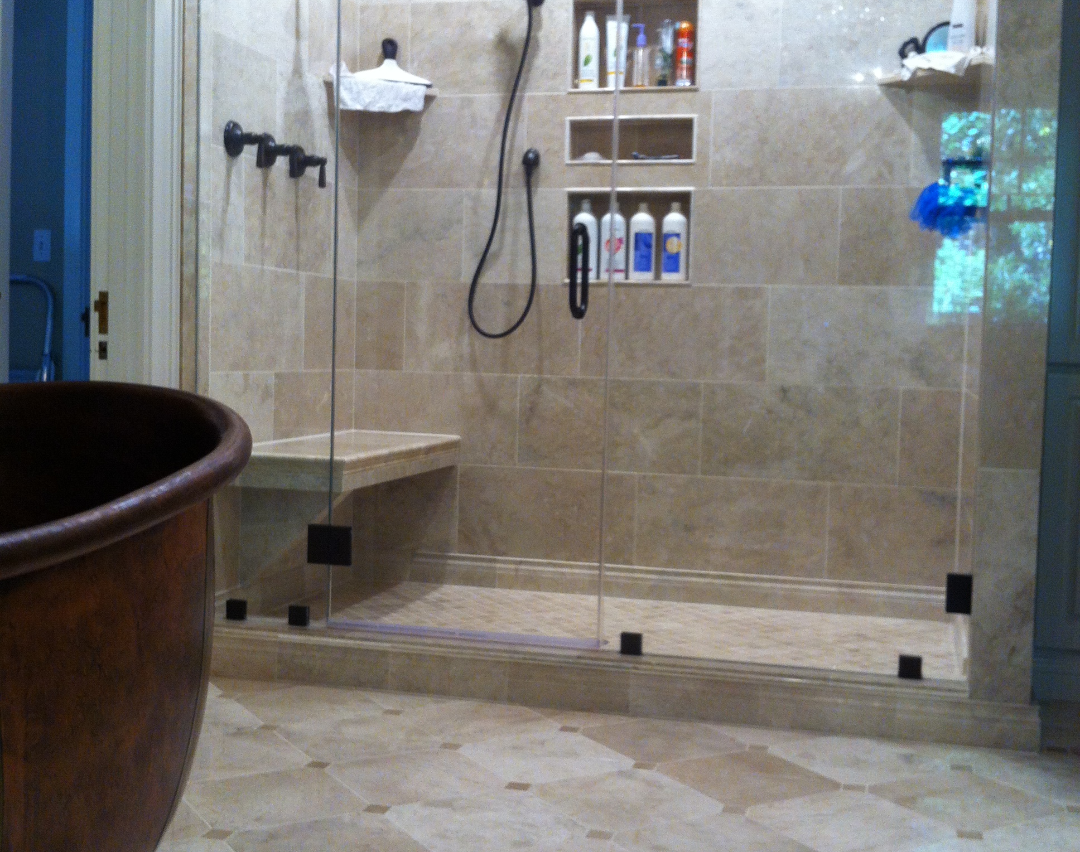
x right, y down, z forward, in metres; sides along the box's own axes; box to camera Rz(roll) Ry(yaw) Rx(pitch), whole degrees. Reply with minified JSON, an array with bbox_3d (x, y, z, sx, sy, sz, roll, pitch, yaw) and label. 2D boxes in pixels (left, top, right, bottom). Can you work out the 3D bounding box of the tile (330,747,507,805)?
[{"bbox_3d":[-0.251,0.719,2.975,0.305,0.012,0.305,-1,5,-30],"label":"tile"}]

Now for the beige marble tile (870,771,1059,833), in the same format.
[{"bbox_3d":[0.848,0.748,2.905,0.305,0.010,0.305,-1,4,-30],"label":"beige marble tile"}]

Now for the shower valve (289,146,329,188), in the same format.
[{"bbox_3d":[-0.697,-0.790,4.445,0.108,0.131,0.100,2,4,15],"label":"shower valve"}]

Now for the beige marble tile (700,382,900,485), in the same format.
[{"bbox_3d":[0.820,0.020,4.618,0.612,0.306,0.012,2,4,15],"label":"beige marble tile"}]

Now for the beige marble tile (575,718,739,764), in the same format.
[{"bbox_3d":[0.276,0.709,3.287,0.305,0.010,0.305,-1,4,-30],"label":"beige marble tile"}]

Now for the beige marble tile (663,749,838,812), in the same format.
[{"bbox_3d":[0.429,0.732,3.020,0.305,0.012,0.305,-1,5,-30],"label":"beige marble tile"}]

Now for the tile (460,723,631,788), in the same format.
[{"bbox_3d":[0.012,0.714,3.128,0.305,0.012,0.305,-1,4,-31],"label":"tile"}]

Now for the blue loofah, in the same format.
[{"bbox_3d":[1.082,-0.581,3.909,0.170,0.159,0.165,2,4,14],"label":"blue loofah"}]

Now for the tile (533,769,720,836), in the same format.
[{"bbox_3d":[0.164,0.735,2.856,0.305,0.012,0.305,-1,4,-31],"label":"tile"}]

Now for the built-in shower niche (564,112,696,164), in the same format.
[{"bbox_3d":[0.306,-0.924,4.743,0.425,0.149,0.100,2,4,15],"label":"built-in shower niche"}]

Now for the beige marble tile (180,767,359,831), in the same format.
[{"bbox_3d":[-0.519,0.721,2.817,0.305,0.010,0.305,-1,4,-30],"label":"beige marble tile"}]

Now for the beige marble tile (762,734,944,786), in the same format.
[{"bbox_3d":[0.693,0.728,3.172,0.305,0.012,0.305,-1,5,-30],"label":"beige marble tile"}]

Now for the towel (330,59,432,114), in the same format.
[{"bbox_3d":[-0.523,-1.088,4.732,0.318,0.150,0.143,-1,4,-30],"label":"towel"}]

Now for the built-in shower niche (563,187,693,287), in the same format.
[{"bbox_3d":[0.295,-0.611,4.732,0.415,0.302,0.100,2,4,14],"label":"built-in shower niche"}]

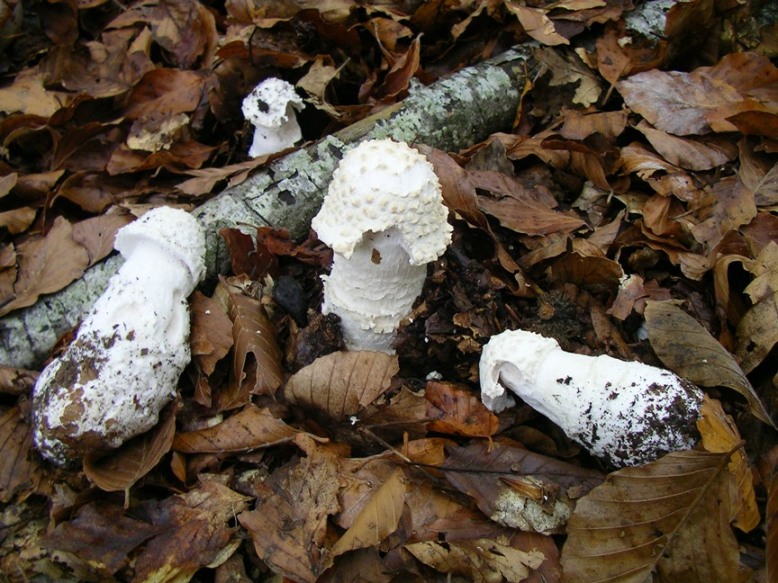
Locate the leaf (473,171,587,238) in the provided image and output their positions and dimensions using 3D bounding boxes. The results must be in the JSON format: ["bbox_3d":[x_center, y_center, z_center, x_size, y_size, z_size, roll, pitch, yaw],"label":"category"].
[{"bbox_3d":[0.085,-0.054,0.538,0.081,0.014,0.038,26,59,17],"label":"leaf"}]

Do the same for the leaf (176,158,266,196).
[{"bbox_3d":[-0.102,-0.069,0.533,0.060,0.010,0.015,-19,60,-12],"label":"leaf"}]

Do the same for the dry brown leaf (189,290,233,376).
[{"bbox_3d":[-0.094,0.021,0.442,0.026,0.010,0.049,-1,64,-11],"label":"dry brown leaf"}]

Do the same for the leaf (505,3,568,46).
[{"bbox_3d":[0.118,-0.217,0.688,0.028,0.010,0.059,-20,61,-8],"label":"leaf"}]

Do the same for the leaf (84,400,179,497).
[{"bbox_3d":[-0.125,0.074,0.418,0.039,0.022,0.048,17,61,16],"label":"leaf"}]

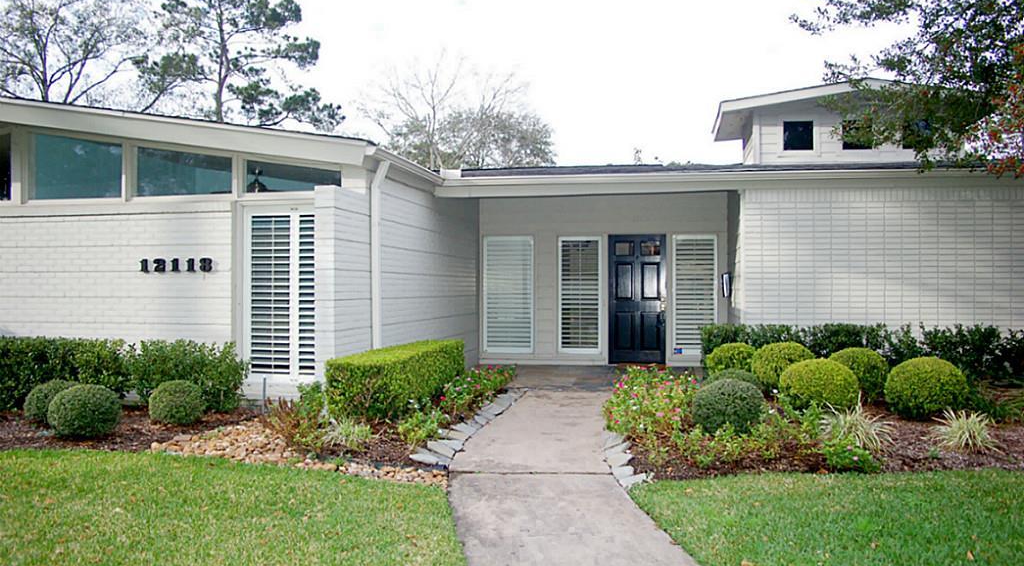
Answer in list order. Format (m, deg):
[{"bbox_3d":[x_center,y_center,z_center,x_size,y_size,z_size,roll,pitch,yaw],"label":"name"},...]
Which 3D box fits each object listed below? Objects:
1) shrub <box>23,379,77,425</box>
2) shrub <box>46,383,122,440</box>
[{"bbox_3d":[-4.221,1.086,7.000,0.490,0.400,0.490,0,0,10],"label":"shrub"},{"bbox_3d":[-3.550,1.060,6.360,0.570,0.460,0.570,0,0,10],"label":"shrub"}]

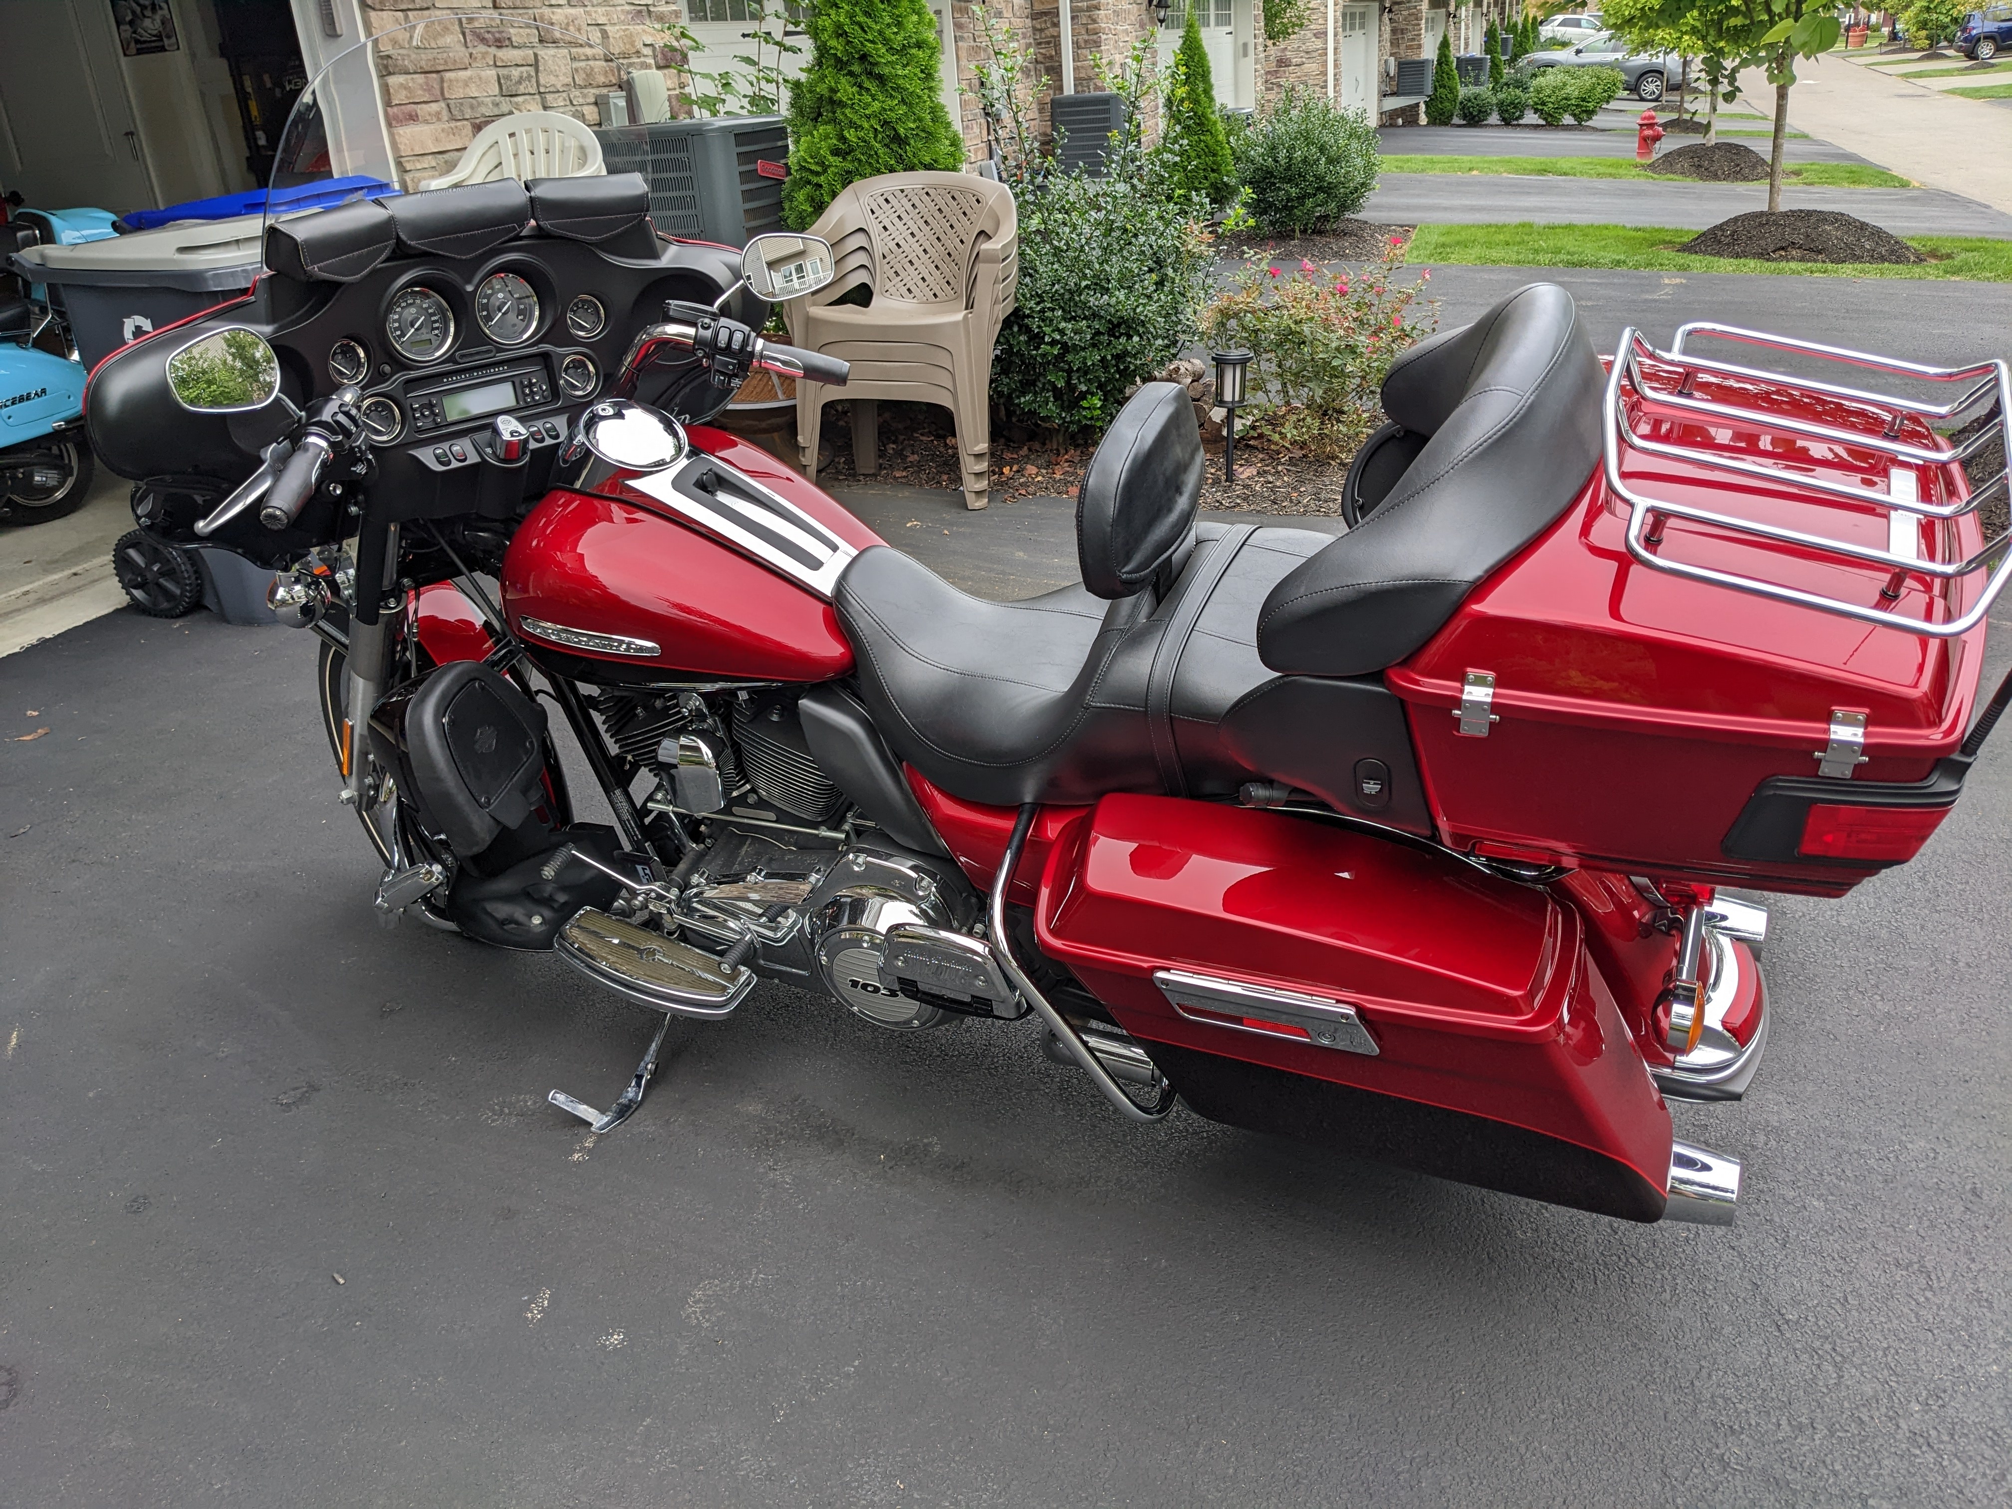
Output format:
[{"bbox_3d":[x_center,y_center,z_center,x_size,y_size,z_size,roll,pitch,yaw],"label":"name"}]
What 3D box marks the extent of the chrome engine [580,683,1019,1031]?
[{"bbox_3d":[-0.291,0.103,2.400,0.600,0.460,0.420,8,34,21],"label":"chrome engine"}]

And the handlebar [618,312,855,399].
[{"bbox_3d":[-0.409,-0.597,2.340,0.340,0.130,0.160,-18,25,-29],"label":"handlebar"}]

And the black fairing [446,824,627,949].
[{"bbox_3d":[-0.733,0.205,2.450,0.240,0.170,0.190,8,34,21],"label":"black fairing"}]

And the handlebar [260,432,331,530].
[{"bbox_3d":[-0.828,-0.319,1.830,0.045,0.045,0.145,0,44,11],"label":"handlebar"}]

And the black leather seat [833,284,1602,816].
[{"bbox_3d":[0.201,-0.276,1.872,0.910,0.615,0.550,10,41,21],"label":"black leather seat"}]

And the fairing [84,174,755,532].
[{"bbox_3d":[-0.786,-0.577,2.175,0.430,0.420,0.910,26,38,38],"label":"fairing"}]

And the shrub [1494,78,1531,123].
[{"bbox_3d":[11.707,-15.070,36.300,0.840,0.900,0.840,-5,22,0],"label":"shrub"}]

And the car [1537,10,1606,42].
[{"bbox_3d":[23.942,-29.327,64.000,4.600,1.680,1.850,4,24,22],"label":"car"}]

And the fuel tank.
[{"bbox_3d":[-0.385,-0.275,2.183,0.550,0.315,0.370,10,41,21],"label":"fuel tank"}]

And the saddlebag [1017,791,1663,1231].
[{"bbox_3d":[0.416,0.278,1.825,0.700,0.360,0.255,10,41,21],"label":"saddlebag"}]

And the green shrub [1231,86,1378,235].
[{"bbox_3d":[2.219,-4.392,11.600,1.100,1.020,1.100,-5,22,0],"label":"green shrub"}]

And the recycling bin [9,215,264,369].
[{"bbox_3d":[-2.219,-0.995,4.526,0.720,1.040,0.630,-4,22,2],"label":"recycling bin"}]

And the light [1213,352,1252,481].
[{"bbox_3d":[0.721,-1.079,5.000,0.130,0.390,0.130,-5,22,0],"label":"light"}]

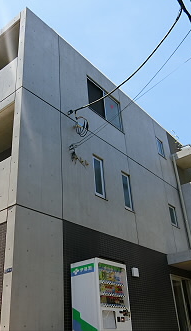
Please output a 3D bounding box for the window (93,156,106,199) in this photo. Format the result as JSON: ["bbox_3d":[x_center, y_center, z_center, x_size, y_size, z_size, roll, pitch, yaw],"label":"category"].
[{"bbox_3d":[0.086,0.331,8.434,0.100,1.143,0.441,-24,-34,31],"label":"window"}]

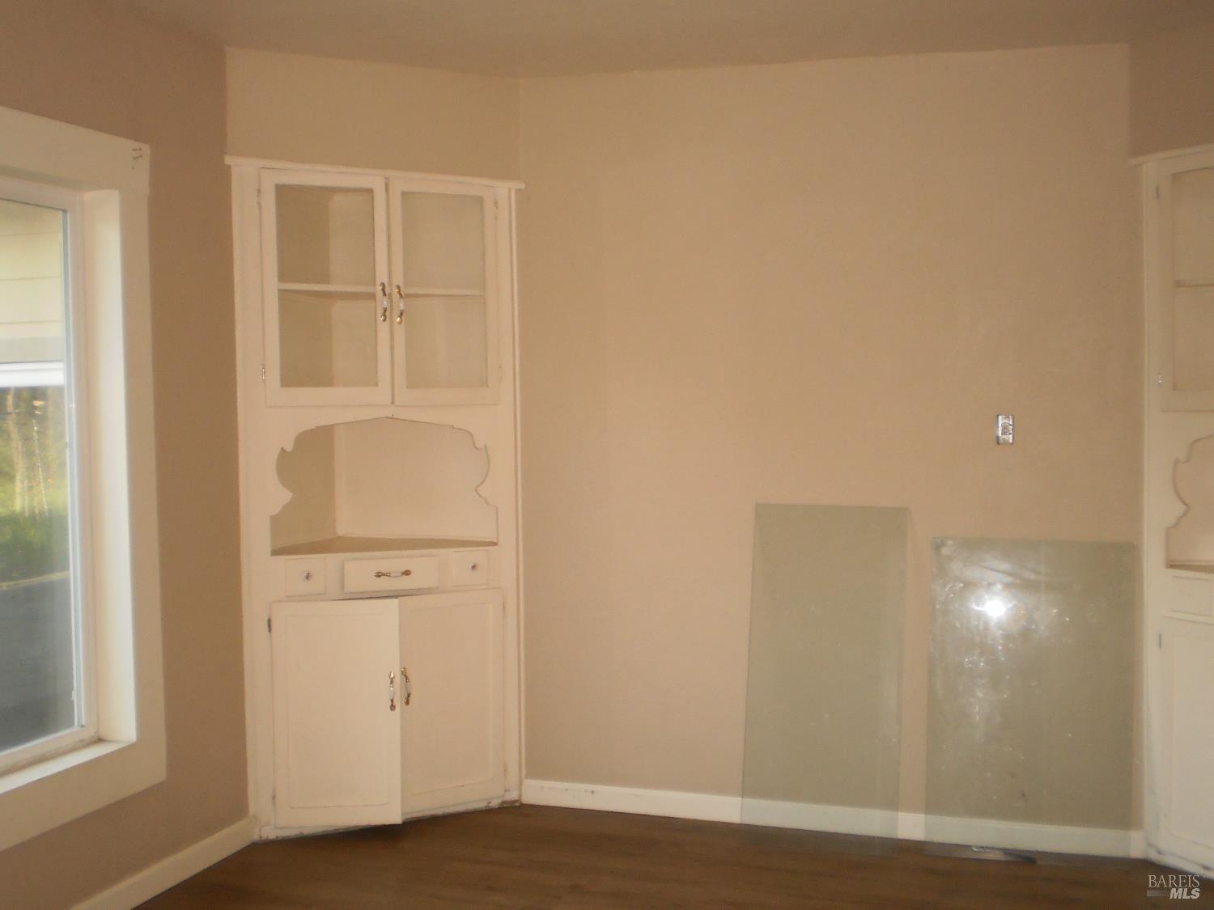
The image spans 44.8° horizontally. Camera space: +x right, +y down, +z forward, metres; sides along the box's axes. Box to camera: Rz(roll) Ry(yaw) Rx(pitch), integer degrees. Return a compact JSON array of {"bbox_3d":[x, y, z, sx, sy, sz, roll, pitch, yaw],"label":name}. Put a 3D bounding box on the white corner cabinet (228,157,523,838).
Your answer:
[{"bbox_3d":[-0.813,0.134,4.992,0.935,2.137,0.460,-2,3,-26],"label":"white corner cabinet"}]

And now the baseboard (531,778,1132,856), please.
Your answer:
[{"bbox_3d":[0.661,1.159,4.727,1.998,0.084,0.020,0,3,18],"label":"baseboard"}]

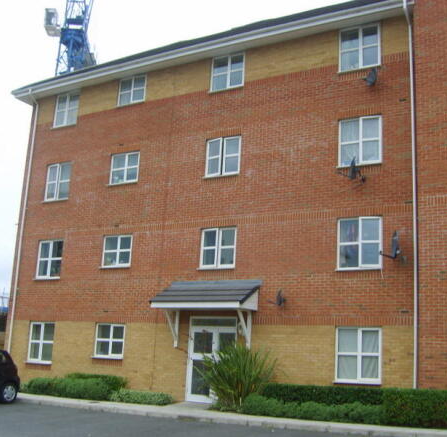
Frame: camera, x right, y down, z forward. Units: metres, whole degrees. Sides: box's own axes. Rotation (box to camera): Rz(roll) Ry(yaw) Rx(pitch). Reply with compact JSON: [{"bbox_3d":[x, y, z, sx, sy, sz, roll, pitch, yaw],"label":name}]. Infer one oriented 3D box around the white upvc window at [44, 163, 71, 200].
[{"bbox_3d":[-5.536,-1.230,21.453,1.098,1.292,0.120,-5,-15,30],"label":"white upvc window"}]

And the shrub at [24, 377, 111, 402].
[{"bbox_3d":[-4.128,4.605,17.478,2.700,0.450,0.950,-5,-15,30],"label":"shrub"}]

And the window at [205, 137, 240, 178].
[{"bbox_3d":[0.007,-1.748,18.295,1.120,1.130,0.100,-5,-14,30],"label":"window"}]

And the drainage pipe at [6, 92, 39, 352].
[{"bbox_3d":[-6.944,0.428,21.612,0.100,10.240,0.420,-5,-14,30],"label":"drainage pipe"}]

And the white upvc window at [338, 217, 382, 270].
[{"bbox_3d":[3.359,0.630,15.720,1.120,1.290,0.100,-5,-14,30],"label":"white upvc window"}]

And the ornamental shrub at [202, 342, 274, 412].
[{"bbox_3d":[0.350,3.816,15.454,1.750,1.600,1.600,2,-12,1],"label":"ornamental shrub"}]

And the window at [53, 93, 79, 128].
[{"bbox_3d":[-5.338,-3.701,21.955,1.120,1.220,0.100,-5,-14,30],"label":"window"}]

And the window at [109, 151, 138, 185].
[{"bbox_3d":[-3.068,-1.565,20.083,1.120,0.980,0.100,-5,-14,30],"label":"window"}]

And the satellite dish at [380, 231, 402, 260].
[{"bbox_3d":[3.918,0.636,14.897,0.500,0.660,0.580,0,-12,12],"label":"satellite dish"}]

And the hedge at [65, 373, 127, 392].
[{"bbox_3d":[-3.666,4.724,18.155,2.000,0.540,0.800,-5,-15,30],"label":"hedge"}]

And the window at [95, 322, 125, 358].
[{"bbox_3d":[-3.362,3.634,18.906,1.123,1.017,0.120,-5,-15,30],"label":"window"}]

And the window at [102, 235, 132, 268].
[{"bbox_3d":[-3.211,1.024,19.540,1.120,0.980,0.100,-5,-14,30],"label":"window"}]

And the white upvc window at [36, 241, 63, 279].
[{"bbox_3d":[-5.618,1.353,20.894,1.120,1.280,0.100,-5,-14,30],"label":"white upvc window"}]

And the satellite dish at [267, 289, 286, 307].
[{"bbox_3d":[1.344,1.984,16.072,0.500,0.480,0.500,1,-13,9],"label":"satellite dish"}]

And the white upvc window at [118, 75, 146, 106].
[{"bbox_3d":[-2.970,-4.128,20.645,1.123,0.958,0.120,-5,-15,30],"label":"white upvc window"}]

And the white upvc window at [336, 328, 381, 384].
[{"bbox_3d":[3.190,3.229,15.060,1.140,1.306,0.120,-5,-15,30],"label":"white upvc window"}]

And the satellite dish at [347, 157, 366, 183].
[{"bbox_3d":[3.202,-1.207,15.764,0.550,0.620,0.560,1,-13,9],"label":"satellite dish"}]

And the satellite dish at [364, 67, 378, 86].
[{"bbox_3d":[3.722,-3.559,16.093,0.360,0.520,0.500,1,-12,6],"label":"satellite dish"}]

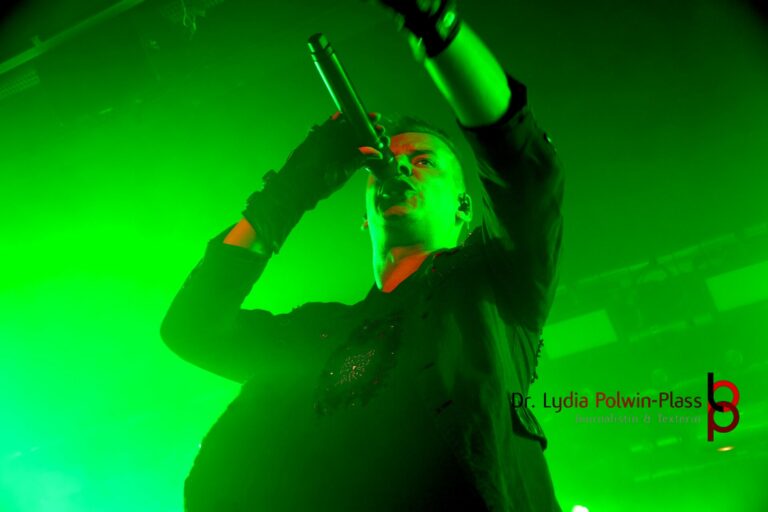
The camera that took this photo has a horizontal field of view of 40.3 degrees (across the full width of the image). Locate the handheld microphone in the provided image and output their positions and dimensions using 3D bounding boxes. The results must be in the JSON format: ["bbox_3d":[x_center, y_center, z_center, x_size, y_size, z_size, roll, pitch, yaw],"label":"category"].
[{"bbox_3d":[-0.040,-0.204,1.530,0.050,0.260,0.050,-25,7,0],"label":"handheld microphone"}]

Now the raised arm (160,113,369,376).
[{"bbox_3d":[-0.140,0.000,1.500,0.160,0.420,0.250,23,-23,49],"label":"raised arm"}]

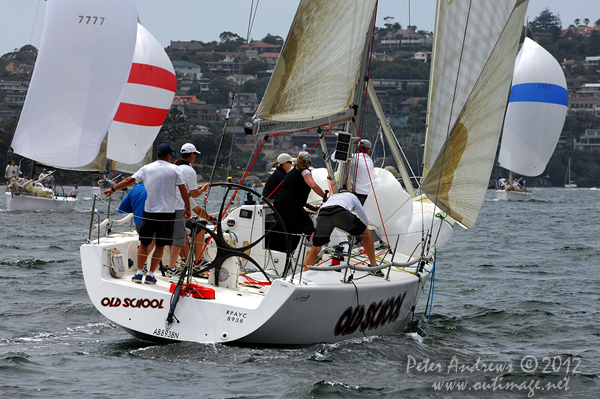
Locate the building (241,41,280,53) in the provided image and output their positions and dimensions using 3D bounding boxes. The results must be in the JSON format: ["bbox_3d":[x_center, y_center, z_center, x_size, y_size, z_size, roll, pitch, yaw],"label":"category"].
[{"bbox_3d":[-17.236,-66.764,2180.000,17.450,5.370,12.000,0,0,0],"label":"building"}]

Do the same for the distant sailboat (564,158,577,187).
[{"bbox_3d":[100.169,-9.628,1850.000,2.800,10.920,8.500,0,0,-30],"label":"distant sailboat"}]

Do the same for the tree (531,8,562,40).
[{"bbox_3d":[111.018,-78.816,2250.000,13.960,14.410,13.060,0,0,0],"label":"tree"}]

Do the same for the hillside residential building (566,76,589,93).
[{"bbox_3d":[118.995,-49.492,2150.000,12.000,6.800,10.000,0,0,0],"label":"hillside residential building"}]

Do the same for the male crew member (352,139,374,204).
[{"bbox_3d":[0.839,-0.028,69.300,0.550,1.650,0.450,0,0,6],"label":"male crew member"}]

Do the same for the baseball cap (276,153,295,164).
[{"bbox_3d":[-0.172,-0.540,66.300,0.270,0.150,0.180,0,0,-19],"label":"baseball cap"}]

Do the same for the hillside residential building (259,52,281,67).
[{"bbox_3d":[-12.550,-61.652,2200.000,12.000,6.500,10.000,0,0,0],"label":"hillside residential building"}]

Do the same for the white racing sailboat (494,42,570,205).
[{"bbox_3d":[22.669,-8.155,485.000,7.000,16.800,12.000,0,0,7],"label":"white racing sailboat"}]

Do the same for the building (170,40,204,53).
[{"bbox_3d":[-51.794,-69.979,2300.000,15.500,6.500,10.000,0,0,0],"label":"building"}]

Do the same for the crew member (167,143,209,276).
[{"bbox_3d":[-1.493,0.133,66.300,0.550,1.780,0.550,0,0,-42],"label":"crew member"}]

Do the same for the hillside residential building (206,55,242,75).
[{"bbox_3d":[-33.028,-59.450,2200.000,16.000,8.500,11.000,0,0,0],"label":"hillside residential building"}]

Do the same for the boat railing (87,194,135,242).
[{"bbox_3d":[-2.435,0.244,64.200,0.200,0.600,1.900,11,3,18],"label":"boat railing"}]

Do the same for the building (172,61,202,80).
[{"bbox_3d":[-46.839,-53.917,2080.000,12.910,8.120,11.000,0,0,-3],"label":"building"}]

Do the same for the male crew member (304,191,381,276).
[{"bbox_3d":[0.553,0.449,65.000,0.980,1.130,0.850,0,0,9],"label":"male crew member"}]

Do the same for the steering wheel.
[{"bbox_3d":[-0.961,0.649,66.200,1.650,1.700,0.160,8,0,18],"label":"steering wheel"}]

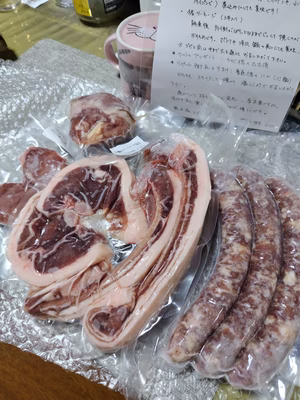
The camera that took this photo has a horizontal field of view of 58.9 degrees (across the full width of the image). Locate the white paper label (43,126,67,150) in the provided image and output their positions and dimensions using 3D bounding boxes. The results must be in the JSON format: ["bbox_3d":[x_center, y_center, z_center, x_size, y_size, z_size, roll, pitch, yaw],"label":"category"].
[{"bbox_3d":[-0.125,-0.082,0.354,0.041,0.005,0.018,34,69,18],"label":"white paper label"}]

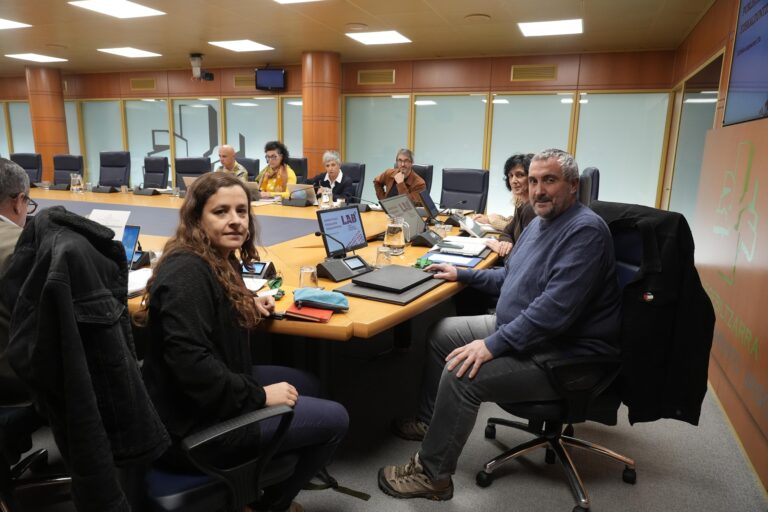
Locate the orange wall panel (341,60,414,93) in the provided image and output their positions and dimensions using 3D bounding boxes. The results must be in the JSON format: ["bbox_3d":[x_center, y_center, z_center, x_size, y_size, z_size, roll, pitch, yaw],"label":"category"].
[{"bbox_3d":[-0.114,-2.536,7.348,1.102,0.430,0.050,6,13,21],"label":"orange wall panel"}]

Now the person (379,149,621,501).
[{"bbox_3d":[0.442,0.246,2.065,0.900,1.330,0.660,0,12,-8],"label":"person"}]

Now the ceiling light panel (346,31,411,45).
[{"bbox_3d":[-0.045,-2.598,6.059,0.600,0.050,0.600,6,12,21],"label":"ceiling light panel"}]

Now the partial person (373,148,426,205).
[{"bbox_3d":[0.174,-0.423,5.336,0.560,1.370,0.750,3,12,9],"label":"partial person"}]

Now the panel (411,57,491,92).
[{"bbox_3d":[0.895,-2.429,6.961,1.077,0.430,0.050,6,13,21],"label":"panel"}]

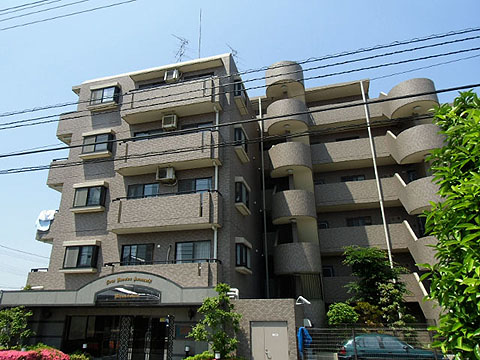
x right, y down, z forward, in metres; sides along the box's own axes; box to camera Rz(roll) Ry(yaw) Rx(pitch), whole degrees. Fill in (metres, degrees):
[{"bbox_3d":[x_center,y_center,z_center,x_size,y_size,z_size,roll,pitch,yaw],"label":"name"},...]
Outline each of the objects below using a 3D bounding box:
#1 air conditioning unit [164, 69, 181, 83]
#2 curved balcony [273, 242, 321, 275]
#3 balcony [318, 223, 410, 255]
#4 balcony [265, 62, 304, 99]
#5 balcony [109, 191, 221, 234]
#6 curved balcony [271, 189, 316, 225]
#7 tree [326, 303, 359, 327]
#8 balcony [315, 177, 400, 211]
[{"bbox_3d":[-3.426,-5.290,17.059,0.730,0.570,0.310,-6,-21,13],"label":"air conditioning unit"},{"bbox_3d":[2.962,4.210,17.544,2.460,1.500,1.750,-6,-21,13],"label":"curved balcony"},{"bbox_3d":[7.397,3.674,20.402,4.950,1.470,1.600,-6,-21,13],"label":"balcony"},{"bbox_3d":[2.869,-6.510,21.582,2.450,1.430,1.750,-6,-21,13],"label":"balcony"},{"bbox_3d":[-3.202,1.518,14.388,4.990,1.420,1.100,-6,-21,13],"label":"balcony"},{"bbox_3d":[2.959,1.522,18.551,2.450,1.460,1.750,-6,-21,13],"label":"curved balcony"},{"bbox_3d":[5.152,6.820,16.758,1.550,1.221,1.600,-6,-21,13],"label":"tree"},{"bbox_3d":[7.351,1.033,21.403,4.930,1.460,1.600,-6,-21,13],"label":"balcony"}]

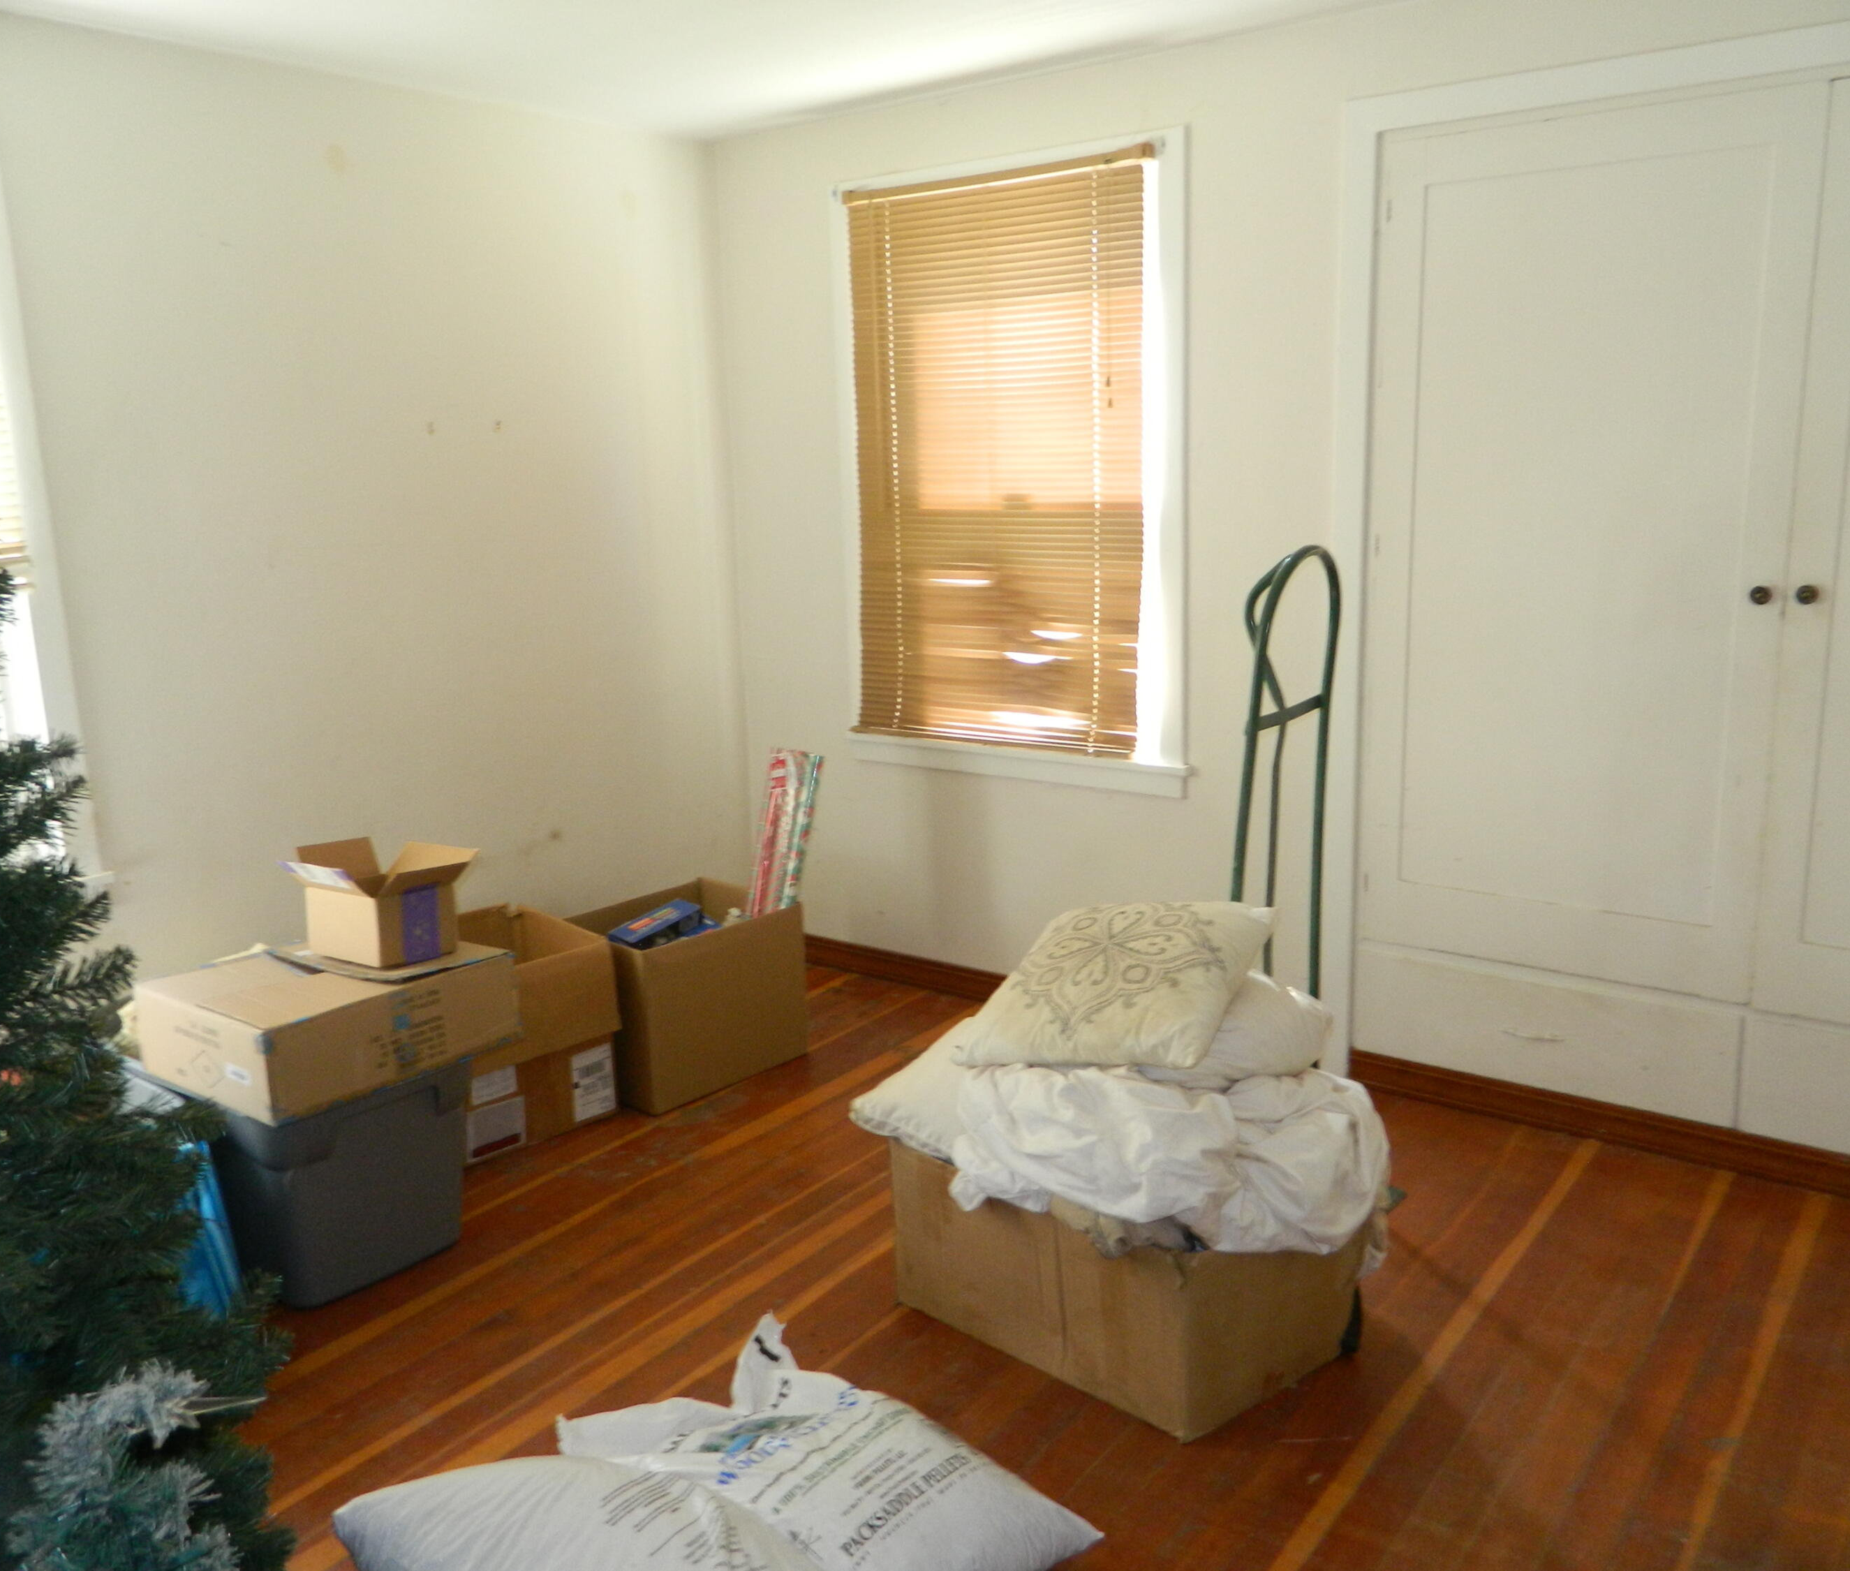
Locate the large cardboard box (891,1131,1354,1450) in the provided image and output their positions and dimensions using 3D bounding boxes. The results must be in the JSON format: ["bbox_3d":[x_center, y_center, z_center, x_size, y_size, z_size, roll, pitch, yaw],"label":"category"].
[{"bbox_3d":[0.316,0.758,2.532,0.619,0.307,0.367,10,17,44],"label":"large cardboard box"}]

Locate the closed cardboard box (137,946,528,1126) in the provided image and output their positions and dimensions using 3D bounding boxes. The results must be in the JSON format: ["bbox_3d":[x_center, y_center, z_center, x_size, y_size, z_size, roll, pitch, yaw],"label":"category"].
[{"bbox_3d":[-1.084,0.414,2.777,0.433,0.164,0.494,8,15,37],"label":"closed cardboard box"}]

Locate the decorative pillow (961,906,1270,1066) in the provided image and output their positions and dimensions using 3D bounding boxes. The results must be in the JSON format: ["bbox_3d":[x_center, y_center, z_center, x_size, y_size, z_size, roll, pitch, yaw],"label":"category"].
[{"bbox_3d":[0.316,0.324,2.496,0.420,0.120,0.410,-3,28,33],"label":"decorative pillow"}]

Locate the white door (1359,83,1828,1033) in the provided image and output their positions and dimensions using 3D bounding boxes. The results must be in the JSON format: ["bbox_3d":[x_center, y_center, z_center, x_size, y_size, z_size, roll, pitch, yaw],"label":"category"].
[{"bbox_3d":[1.285,-0.443,3.043,0.798,1.711,0.040,8,15,37],"label":"white door"}]

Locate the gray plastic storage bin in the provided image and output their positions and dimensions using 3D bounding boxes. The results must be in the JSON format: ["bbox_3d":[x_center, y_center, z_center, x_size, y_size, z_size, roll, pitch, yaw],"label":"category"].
[{"bbox_3d":[-1.191,0.682,2.877,0.605,0.403,0.403,8,15,37],"label":"gray plastic storage bin"}]

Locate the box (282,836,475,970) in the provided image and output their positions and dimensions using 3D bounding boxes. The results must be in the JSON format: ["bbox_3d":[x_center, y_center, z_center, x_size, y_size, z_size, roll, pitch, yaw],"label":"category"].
[{"bbox_3d":[-1.002,0.218,2.812,0.305,0.189,0.268,8,15,37],"label":"box"}]

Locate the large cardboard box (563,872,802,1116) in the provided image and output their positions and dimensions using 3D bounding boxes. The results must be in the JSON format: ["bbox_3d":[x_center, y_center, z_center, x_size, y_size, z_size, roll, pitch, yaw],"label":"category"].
[{"bbox_3d":[-0.602,0.494,3.687,0.397,0.390,0.462,10,17,43],"label":"large cardboard box"}]

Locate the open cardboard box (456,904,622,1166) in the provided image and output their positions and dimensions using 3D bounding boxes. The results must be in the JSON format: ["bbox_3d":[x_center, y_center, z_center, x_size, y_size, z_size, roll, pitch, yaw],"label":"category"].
[{"bbox_3d":[-0.975,0.561,3.367,0.400,0.419,0.432,10,17,44],"label":"open cardboard box"}]

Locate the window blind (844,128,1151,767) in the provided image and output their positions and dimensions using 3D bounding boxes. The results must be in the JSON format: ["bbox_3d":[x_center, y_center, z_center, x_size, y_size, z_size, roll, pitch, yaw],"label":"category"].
[{"bbox_3d":[0.155,-0.795,3.790,0.894,1.407,0.045,8,15,37],"label":"window blind"}]

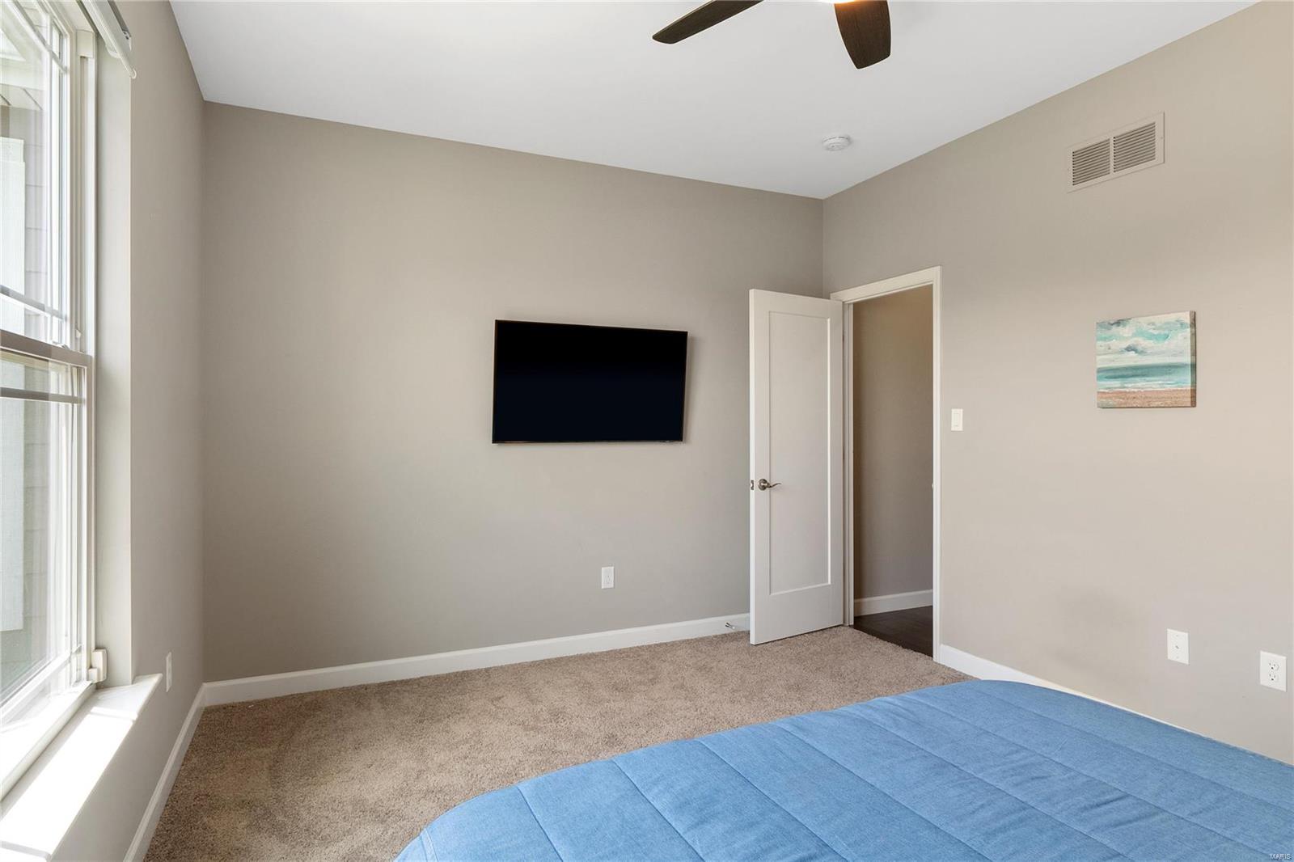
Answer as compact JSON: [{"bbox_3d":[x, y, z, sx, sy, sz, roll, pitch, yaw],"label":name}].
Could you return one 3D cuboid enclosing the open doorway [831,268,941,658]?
[{"bbox_3d":[1.427,0.179,4.256,0.140,2.125,0.880,0,0,-25],"label":"open doorway"}]

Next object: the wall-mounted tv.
[{"bbox_3d":[-0.297,-0.257,3.967,1.117,0.639,0.060,0,6,-25],"label":"wall-mounted tv"}]

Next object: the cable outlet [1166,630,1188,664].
[{"bbox_3d":[2.046,0.831,2.774,0.008,0.117,0.073,0,0,-25],"label":"cable outlet"}]

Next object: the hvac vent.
[{"bbox_3d":[1.934,-1.151,2.994,0.015,0.197,0.398,0,0,-25],"label":"hvac vent"}]

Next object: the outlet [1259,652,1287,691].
[{"bbox_3d":[2.173,0.834,2.498,0.008,0.117,0.073,0,0,-25],"label":"outlet"}]

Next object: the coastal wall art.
[{"bbox_3d":[1.983,-0.274,2.869,0.036,0.357,0.356,0,0,-25],"label":"coastal wall art"}]

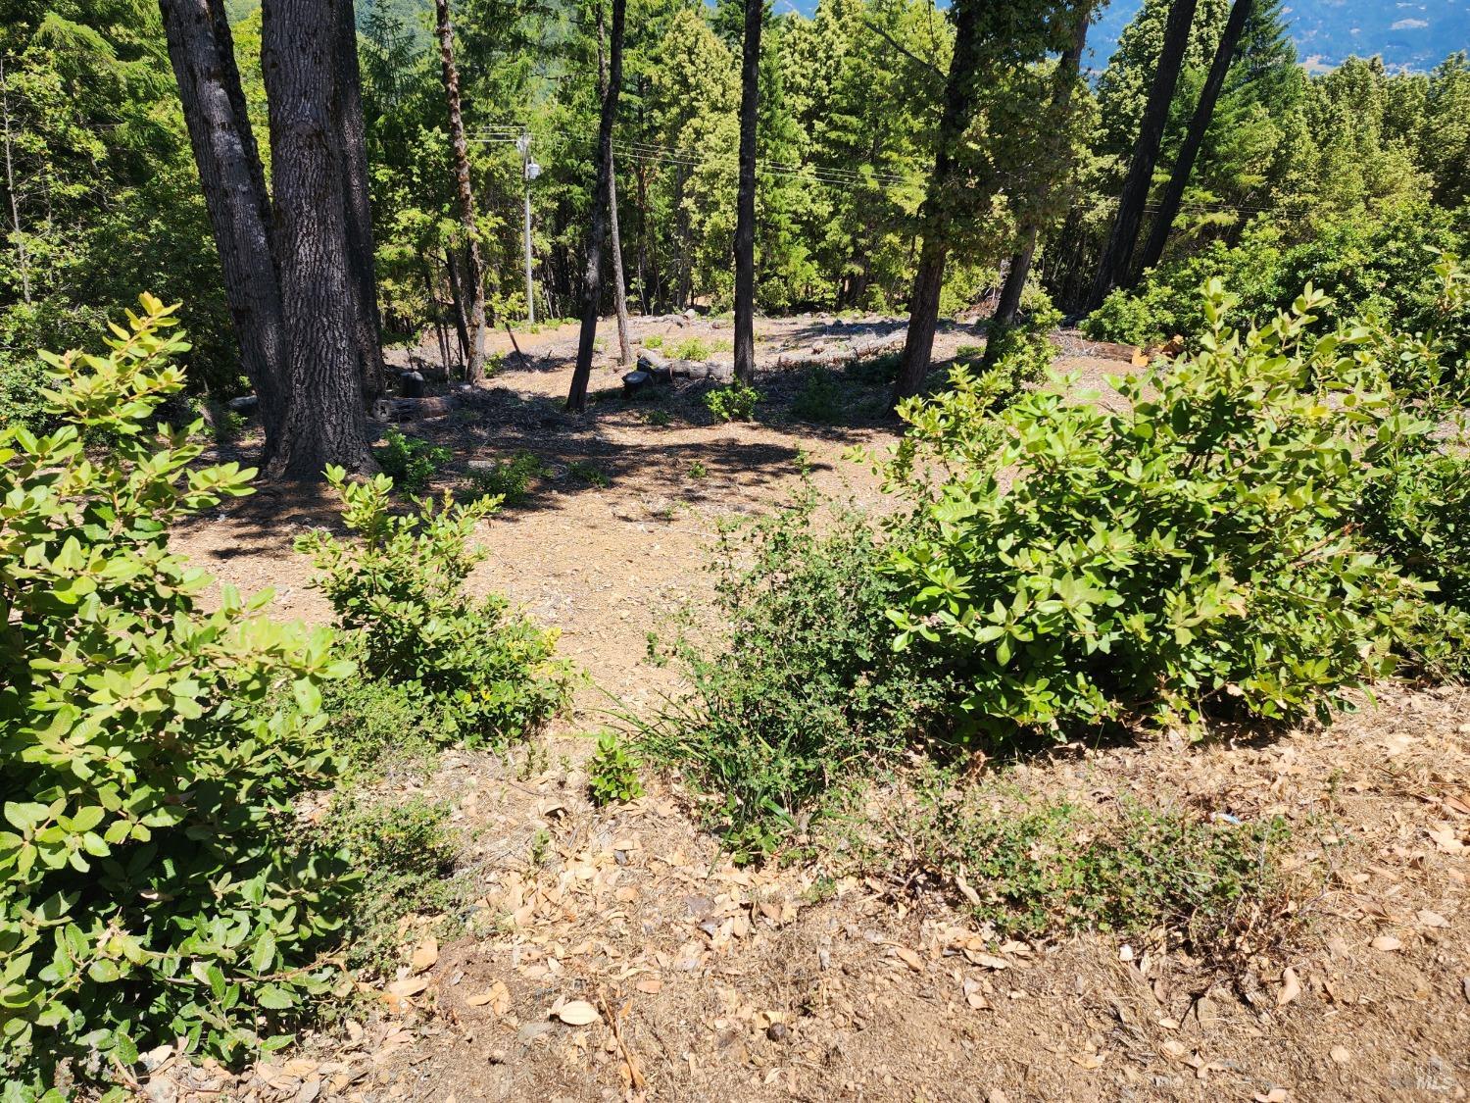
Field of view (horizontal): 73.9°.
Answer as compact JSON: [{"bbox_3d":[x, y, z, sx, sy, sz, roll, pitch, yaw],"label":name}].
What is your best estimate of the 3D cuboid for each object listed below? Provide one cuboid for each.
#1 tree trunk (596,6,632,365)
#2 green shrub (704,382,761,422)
[{"bbox_3d":[-2.042,-6.086,16.234,0.240,6.005,0.240,-1,25,2],"label":"tree trunk"},{"bbox_3d":[-0.024,-1.576,10.300,0.590,0.367,0.531,3,25,0],"label":"green shrub"}]

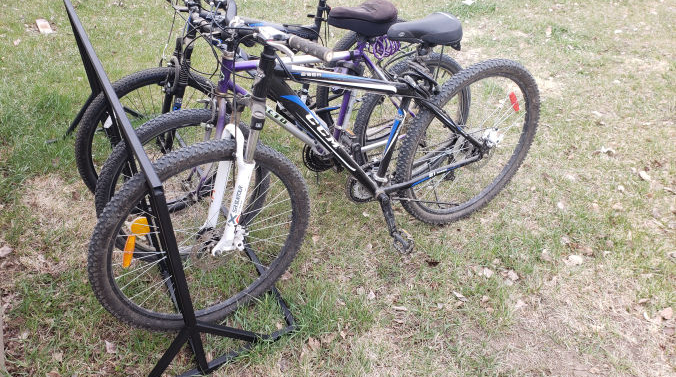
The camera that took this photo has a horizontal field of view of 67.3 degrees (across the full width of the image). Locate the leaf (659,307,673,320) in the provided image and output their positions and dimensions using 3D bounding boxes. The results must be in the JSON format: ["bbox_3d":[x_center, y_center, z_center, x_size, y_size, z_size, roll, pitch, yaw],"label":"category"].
[{"bbox_3d":[1.183,0.451,1.834,0.052,0.020,0.052,30,46,34],"label":"leaf"}]

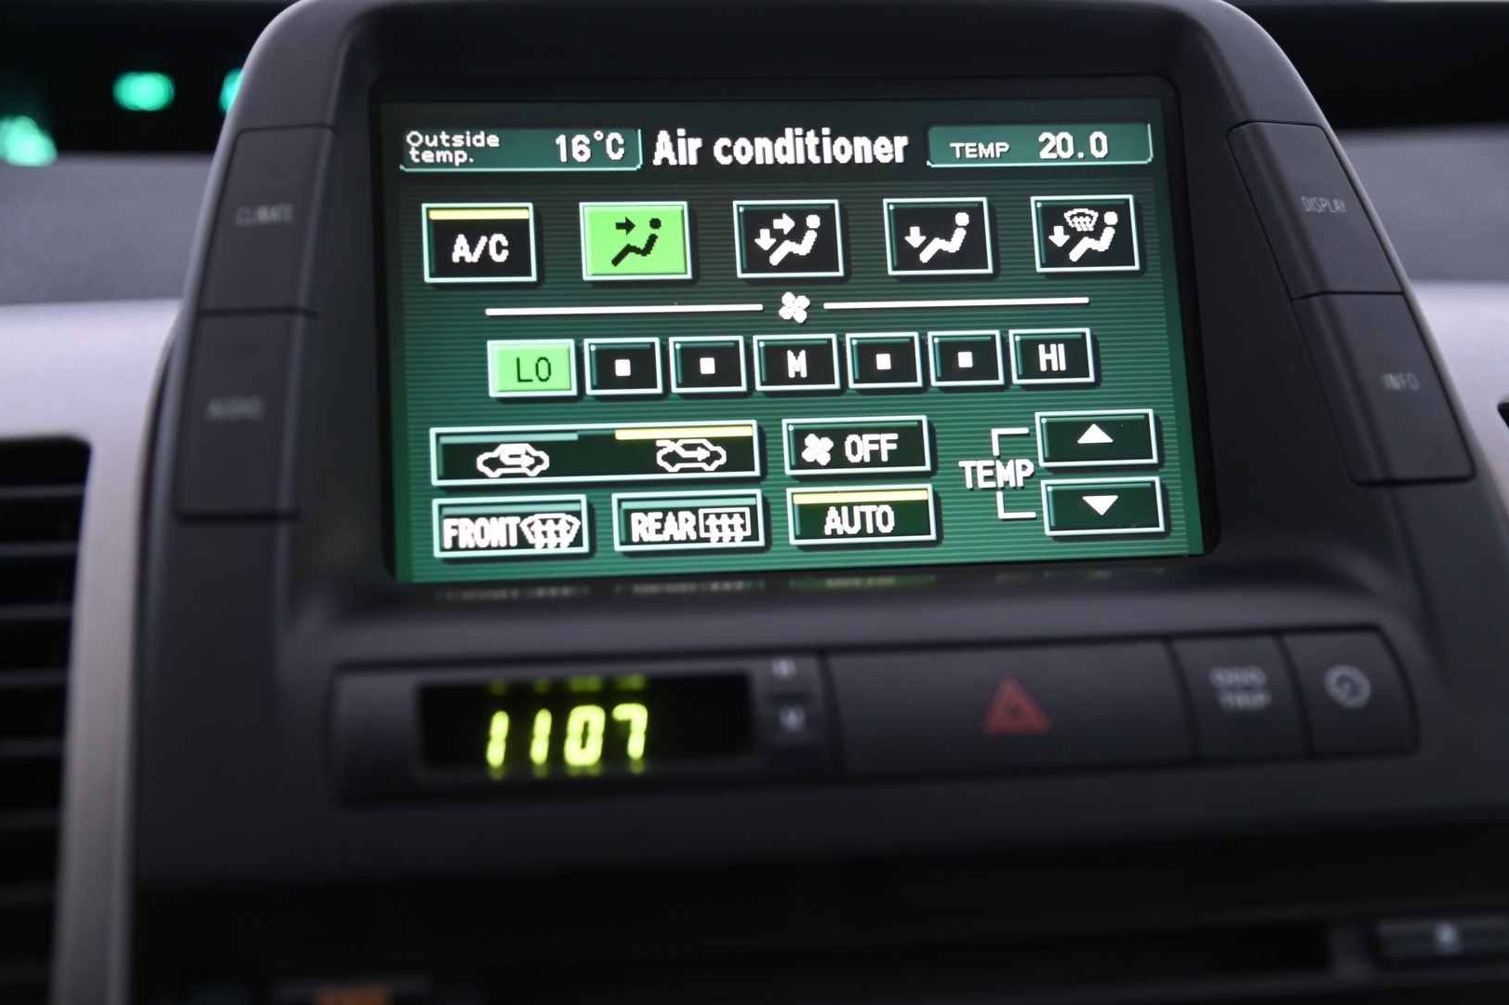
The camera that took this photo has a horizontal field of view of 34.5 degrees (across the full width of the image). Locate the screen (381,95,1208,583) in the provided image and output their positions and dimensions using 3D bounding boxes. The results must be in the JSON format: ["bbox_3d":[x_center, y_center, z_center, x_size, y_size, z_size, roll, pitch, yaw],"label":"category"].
[{"bbox_3d":[0.008,-0.033,0.464,0.153,0.092,0.005,-2,-11,-9],"label":"screen"}]

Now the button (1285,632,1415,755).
[{"bbox_3d":[0.098,0.033,0.405,0.018,0.021,0.006,-2,-30,-9],"label":"button"}]

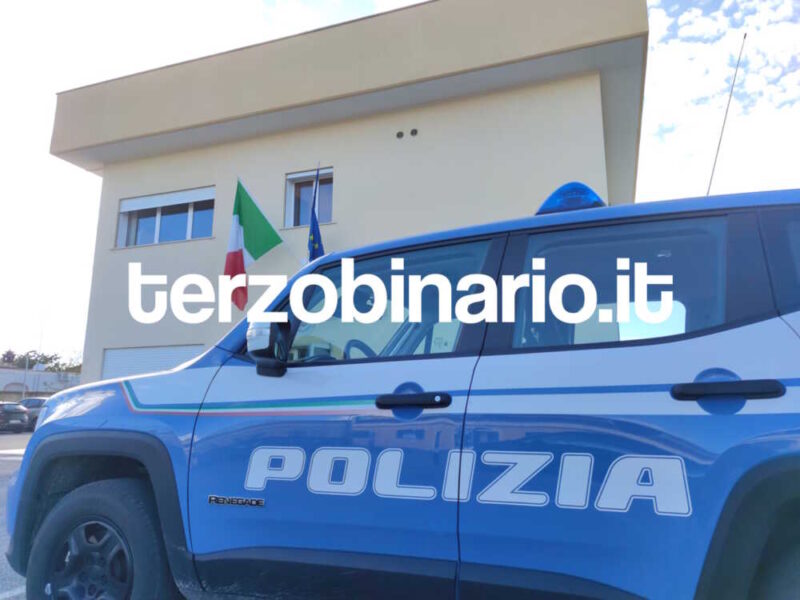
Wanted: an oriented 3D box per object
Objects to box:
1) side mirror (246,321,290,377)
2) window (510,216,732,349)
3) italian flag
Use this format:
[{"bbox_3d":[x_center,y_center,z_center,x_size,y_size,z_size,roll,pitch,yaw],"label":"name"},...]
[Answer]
[{"bbox_3d":[-0.478,0.170,2.009,0.120,0.215,0.190,-4,-12,21],"label":"side mirror"},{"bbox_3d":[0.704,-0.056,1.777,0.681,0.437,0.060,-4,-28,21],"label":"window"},{"bbox_3d":[-2.882,-1.062,11.025,1.115,2.612,0.350,6,-13,-30],"label":"italian flag"}]

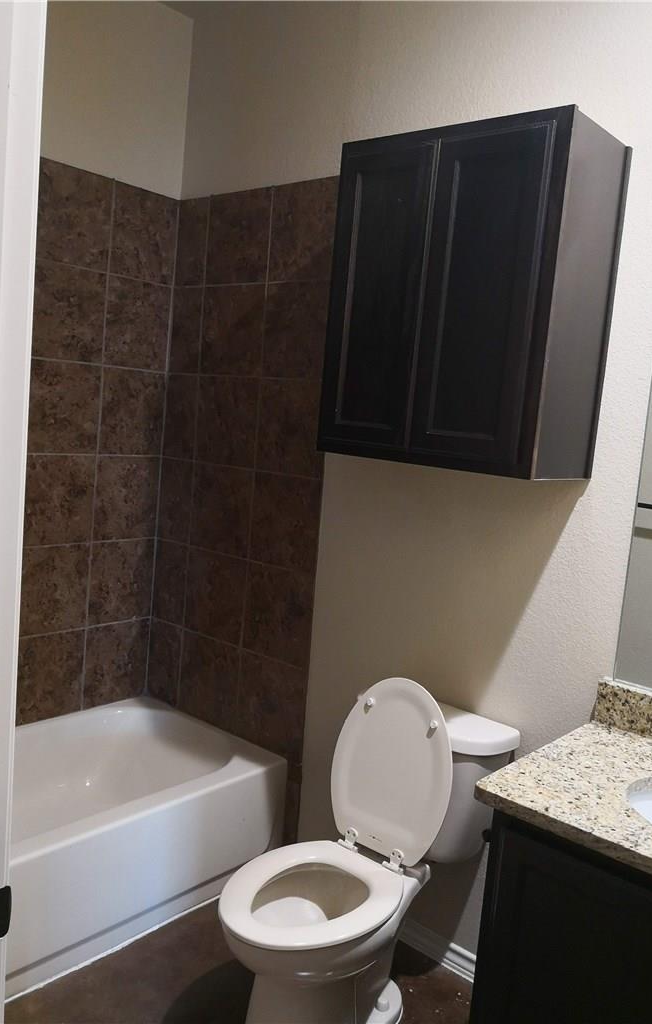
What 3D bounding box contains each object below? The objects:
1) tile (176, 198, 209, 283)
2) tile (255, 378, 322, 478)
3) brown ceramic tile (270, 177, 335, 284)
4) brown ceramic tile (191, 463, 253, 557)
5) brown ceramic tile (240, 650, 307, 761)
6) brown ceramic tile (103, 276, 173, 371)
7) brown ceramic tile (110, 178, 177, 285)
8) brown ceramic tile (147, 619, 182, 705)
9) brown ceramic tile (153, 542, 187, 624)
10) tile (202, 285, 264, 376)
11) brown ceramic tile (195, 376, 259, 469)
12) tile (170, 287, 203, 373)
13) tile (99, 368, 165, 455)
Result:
[{"bbox_3d":[-0.472,-0.953,2.846,0.177,0.304,0.015,10,9,39],"label":"tile"},{"bbox_3d":[-0.103,-0.268,2.570,0.306,0.304,0.015,10,9,39],"label":"tile"},{"bbox_3d":[-0.051,-0.883,2.502,0.302,0.308,0.012,10,8,40],"label":"brown ceramic tile"},{"bbox_3d":[-0.365,-0.008,2.803,0.315,0.305,0.012,10,8,40],"label":"brown ceramic tile"},{"bbox_3d":[-0.182,0.643,2.677,0.306,0.304,0.015,10,9,39],"label":"brown ceramic tile"},{"bbox_3d":[-0.671,-0.662,2.848,0.012,0.305,0.277,10,8,40],"label":"brown ceramic tile"},{"bbox_3d":[-0.645,-0.969,2.814,0.012,0.308,0.277,10,8,40],"label":"brown ceramic tile"},{"bbox_3d":[-0.602,0.565,3.006,0.175,0.302,0.010,10,8,39],"label":"brown ceramic tile"},{"bbox_3d":[-0.576,0.262,2.972,0.175,0.302,0.010,10,8,39],"label":"brown ceramic tile"},{"bbox_3d":[-0.313,-0.619,2.735,0.315,0.305,0.012,10,8,40],"label":"tile"},{"bbox_3d":[-0.339,-0.311,2.764,0.303,0.304,0.015,10,9,39],"label":"brown ceramic tile"},{"bbox_3d":[-0.498,-0.649,2.881,0.177,0.304,0.015,10,9,39],"label":"tile"},{"bbox_3d":[-0.697,-0.356,2.882,0.012,0.305,0.277,10,8,40],"label":"tile"}]

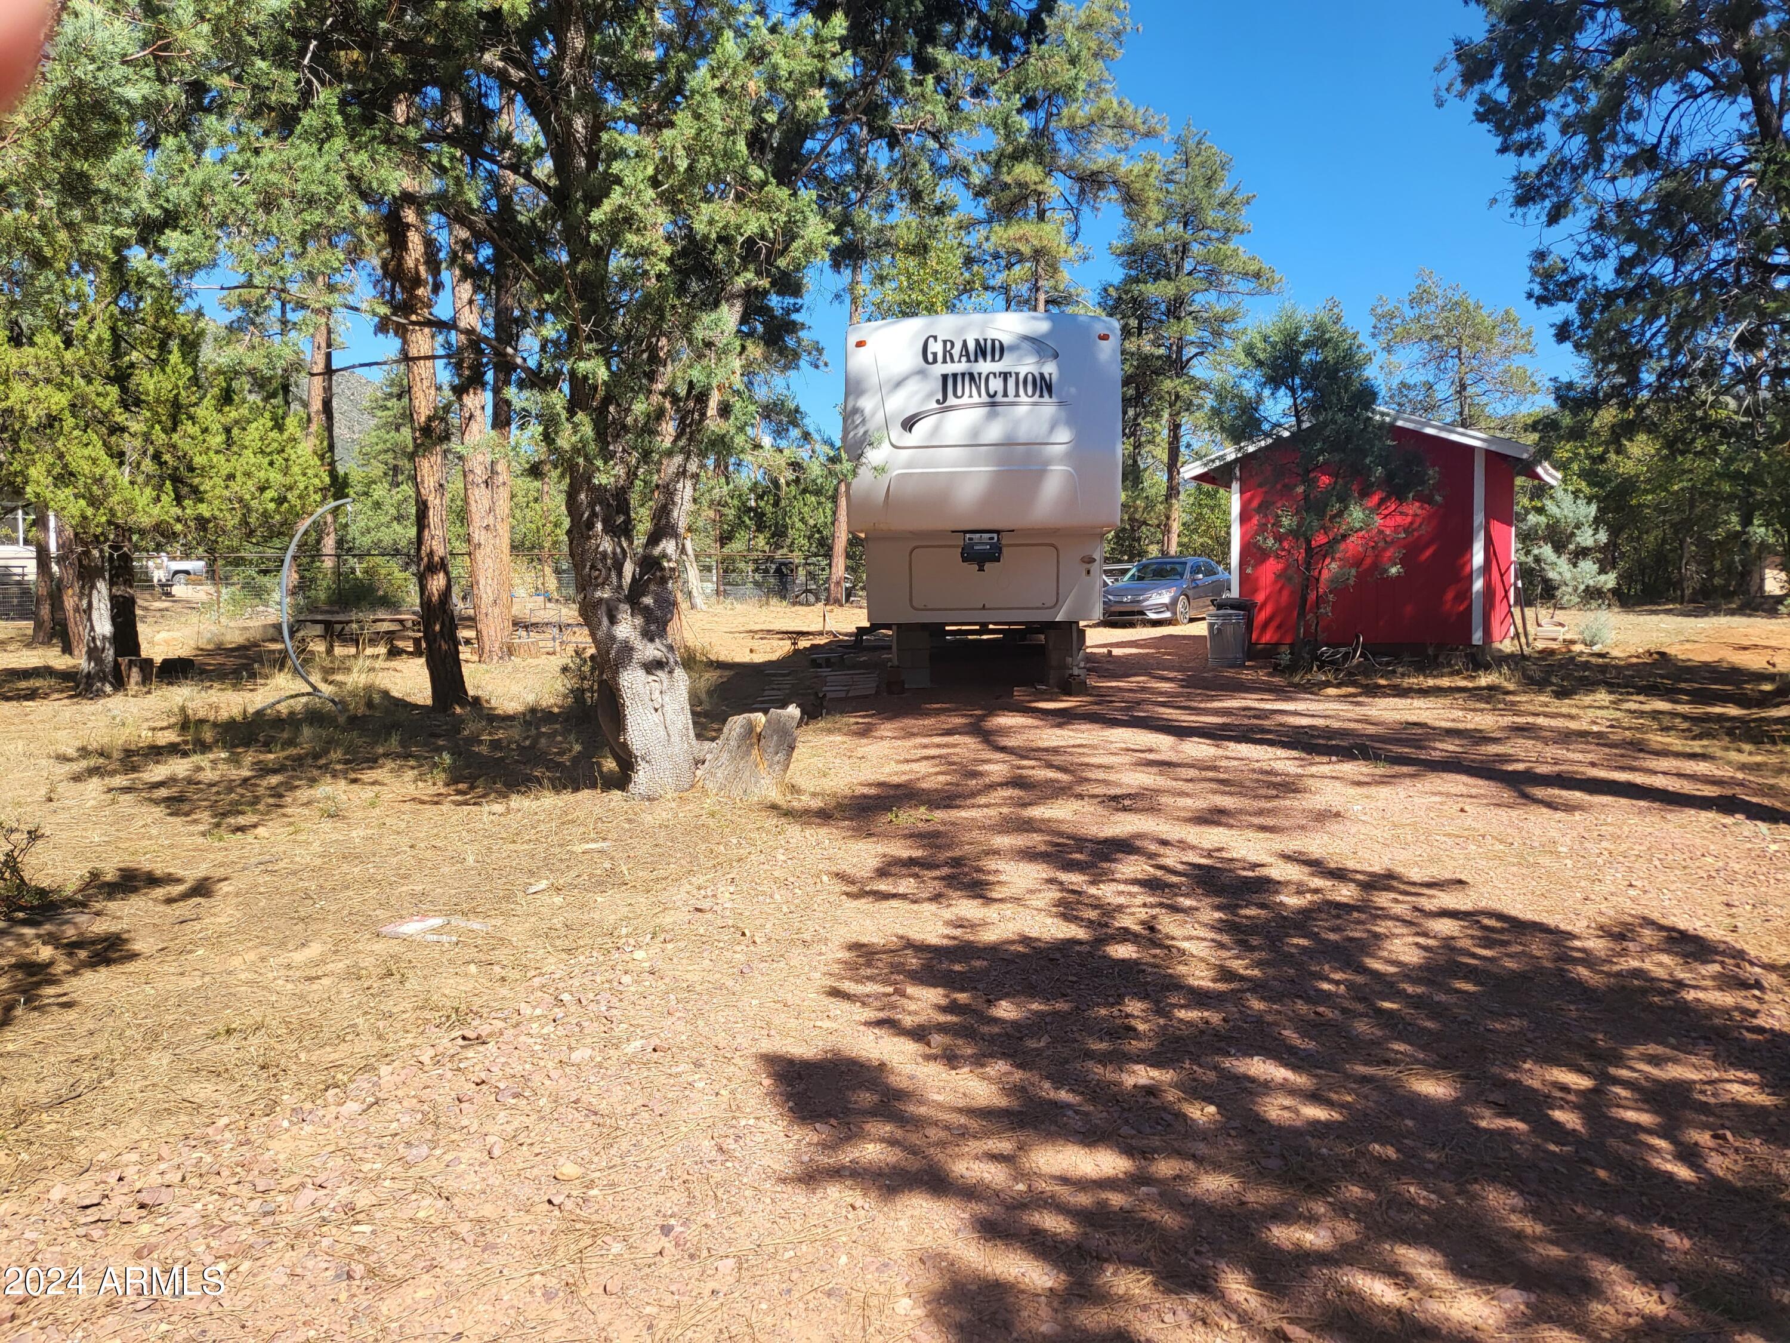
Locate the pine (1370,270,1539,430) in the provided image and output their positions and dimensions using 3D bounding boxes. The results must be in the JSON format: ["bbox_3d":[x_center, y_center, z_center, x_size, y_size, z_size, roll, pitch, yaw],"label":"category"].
[{"bbox_3d":[16.190,-6.859,38.727,4.900,9.800,4.800,-1,3,0],"label":"pine"}]

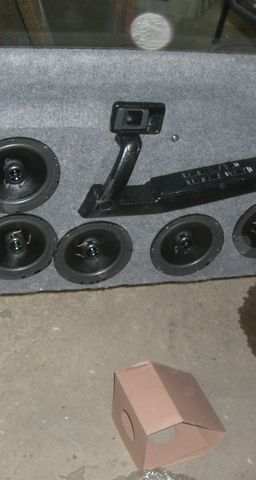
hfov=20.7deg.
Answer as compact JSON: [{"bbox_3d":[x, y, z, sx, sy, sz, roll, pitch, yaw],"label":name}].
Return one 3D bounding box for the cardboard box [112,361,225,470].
[{"bbox_3d":[0.094,0.389,1.587,0.200,0.153,0.172,-11,41,-20],"label":"cardboard box"}]

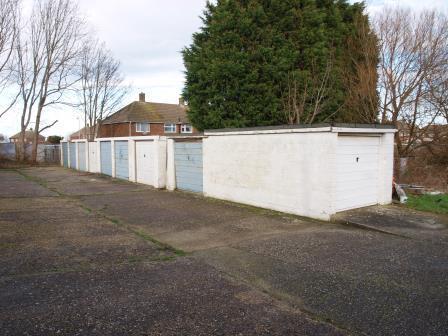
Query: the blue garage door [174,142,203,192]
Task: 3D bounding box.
[{"bbox_3d":[-1.266,-0.054,13.738,0.100,1.838,1.865,-3,5,-36],"label":"blue garage door"}]

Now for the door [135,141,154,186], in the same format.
[{"bbox_3d":[-3.415,-0.201,15.925,0.100,1.856,1.874,-3,5,-36],"label":"door"}]

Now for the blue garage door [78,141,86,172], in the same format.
[{"bbox_3d":[-9.798,-0.758,25.200,0.140,2.000,2.080,-3,5,-37],"label":"blue garage door"}]

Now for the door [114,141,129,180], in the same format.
[{"bbox_3d":[-5.101,-0.379,18.234,0.100,1.838,1.781,-3,5,-36],"label":"door"}]

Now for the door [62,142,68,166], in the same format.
[{"bbox_3d":[-12.608,-1.005,28.900,0.140,2.000,2.080,-3,5,-37],"label":"door"}]

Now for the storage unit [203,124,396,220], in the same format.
[{"bbox_3d":[1.995,-0.111,11.343,2.864,2.278,5.524,-3,5,-36],"label":"storage unit"}]

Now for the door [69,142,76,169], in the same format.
[{"bbox_3d":[-11.254,-0.890,27.100,0.140,2.000,2.080,-3,5,-37],"label":"door"}]

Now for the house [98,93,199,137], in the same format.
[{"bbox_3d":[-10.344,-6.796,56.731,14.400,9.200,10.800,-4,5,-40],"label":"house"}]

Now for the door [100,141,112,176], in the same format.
[{"bbox_3d":[-6.510,-0.520,20.226,0.100,1.829,1.752,-3,5,-36],"label":"door"}]

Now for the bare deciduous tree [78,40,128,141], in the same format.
[{"bbox_3d":[-13.410,-7.321,40.009,5.500,12.700,5.300,-2,4,-18],"label":"bare deciduous tree"}]

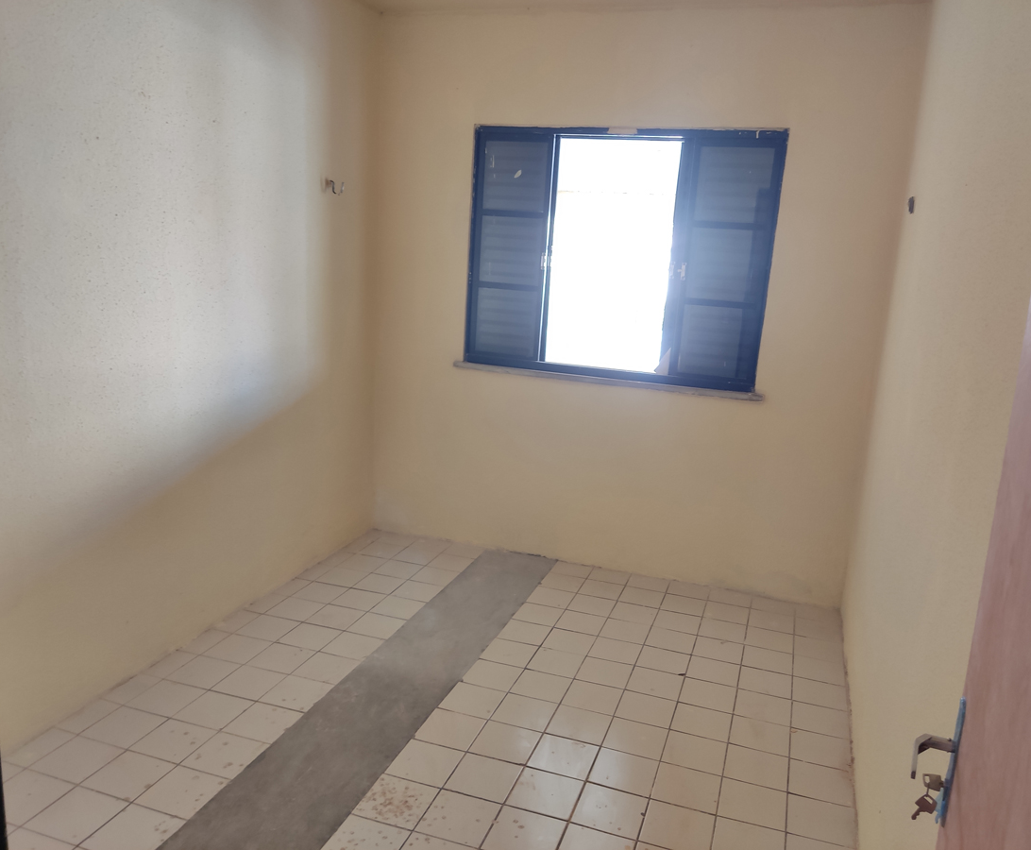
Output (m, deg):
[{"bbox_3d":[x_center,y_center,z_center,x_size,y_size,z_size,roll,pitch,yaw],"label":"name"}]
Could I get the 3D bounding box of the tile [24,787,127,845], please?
[{"bbox_3d":[-1.248,1.114,2.332,0.200,0.010,0.200,7,13,18],"label":"tile"}]

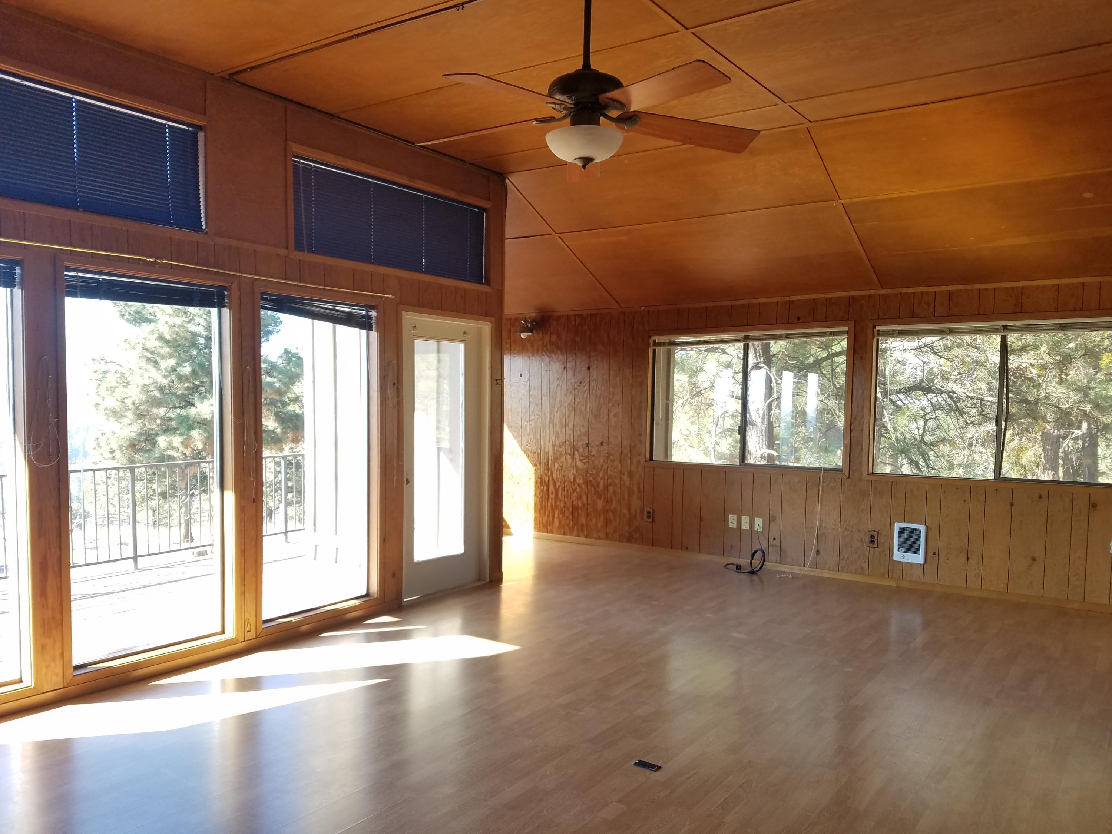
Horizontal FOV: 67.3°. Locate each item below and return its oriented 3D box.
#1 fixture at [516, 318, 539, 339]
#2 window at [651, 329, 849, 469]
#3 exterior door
[{"bbox_3d":[-0.306,-0.931,8.619,0.180,0.210,0.220,1,2,34],"label":"fixture"},{"bbox_3d":[1.670,-0.156,7.468,1.920,1.310,0.100,1,2,34],"label":"window"},{"bbox_3d":[-0.853,0.302,6.375,0.070,2.050,0.940,1,2,34],"label":"exterior door"}]

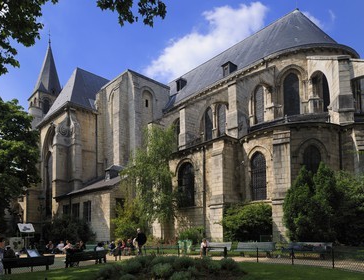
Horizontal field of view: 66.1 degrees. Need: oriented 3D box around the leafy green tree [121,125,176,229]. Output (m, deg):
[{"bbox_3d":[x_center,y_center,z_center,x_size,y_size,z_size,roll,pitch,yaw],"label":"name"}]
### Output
[{"bbox_3d":[-2.632,3.182,22.000,4.400,9.000,4.200,-1,-3,0],"label":"leafy green tree"}]

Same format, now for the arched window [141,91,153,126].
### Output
[{"bbox_3d":[-5.280,-4.725,42.000,1.800,5.400,0.500,5,-8,-40],"label":"arched window"}]

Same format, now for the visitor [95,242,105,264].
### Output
[{"bbox_3d":[-4.479,6.172,15.200,0.520,1.170,0.720,1,-4,-27],"label":"visitor"}]

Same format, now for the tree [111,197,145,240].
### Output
[{"bbox_3d":[-4.875,7.382,26.000,3.200,4.200,3.000,0,-6,0],"label":"tree"}]

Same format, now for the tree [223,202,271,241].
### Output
[{"bbox_3d":[5.123,6.579,21.800,3.900,3.400,3.200,0,-6,0],"label":"tree"}]

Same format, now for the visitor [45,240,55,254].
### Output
[{"bbox_3d":[-10.387,8.470,22.000,0.600,1.150,0.750,0,-3,-6],"label":"visitor"}]

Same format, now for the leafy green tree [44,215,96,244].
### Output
[{"bbox_3d":[-10.134,8.214,25.000,4.600,3.000,3.700,-1,-3,0],"label":"leafy green tree"}]

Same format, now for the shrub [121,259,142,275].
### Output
[{"bbox_3d":[-2.107,5.344,11.800,0.920,0.660,0.880,0,-6,0],"label":"shrub"}]

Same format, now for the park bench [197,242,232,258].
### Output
[{"bbox_3d":[1.967,6.921,17.600,2.200,0.860,0.650,-2,-6,21],"label":"park bench"}]

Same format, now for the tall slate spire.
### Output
[{"bbox_3d":[-37.468,-20.057,78.000,8.300,15.600,8.300,-4,-5,45],"label":"tall slate spire"}]

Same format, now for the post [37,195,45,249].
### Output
[{"bbox_3d":[-10.842,6.335,21.500,0.520,4.300,0.520,0,-6,0],"label":"post"}]

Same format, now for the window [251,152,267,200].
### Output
[{"bbox_3d":[5.874,2.803,21.500,1.350,3.700,0.350,-3,-4,37],"label":"window"}]

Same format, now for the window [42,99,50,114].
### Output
[{"bbox_3d":[-41.134,-10.170,85.000,2.300,5.000,0.600,5,-8,-38],"label":"window"}]

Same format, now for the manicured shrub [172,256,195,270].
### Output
[{"bbox_3d":[0.062,5.116,11.600,0.920,0.620,0.880,-1,-3,0],"label":"manicured shrub"}]

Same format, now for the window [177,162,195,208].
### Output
[{"bbox_3d":[0.373,4.400,27.500,0.500,4.350,2.300,6,-8,-43],"label":"window"}]

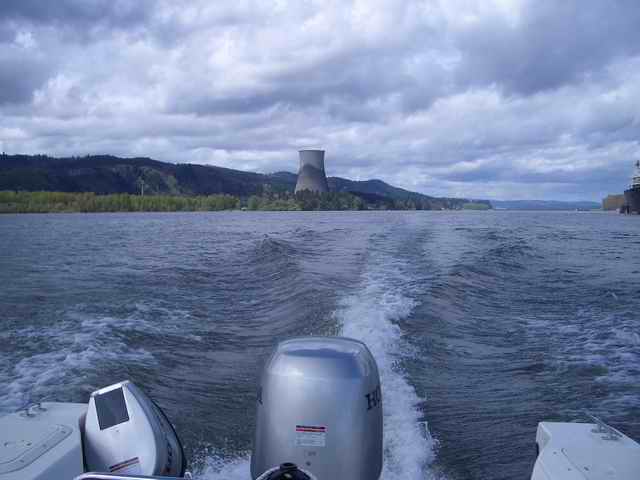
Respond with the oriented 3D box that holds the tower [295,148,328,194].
[{"bbox_3d":[-22.097,-175.378,1810.000,112.000,152.000,112.000,0,3,0],"label":"tower"}]

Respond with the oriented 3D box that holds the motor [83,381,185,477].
[{"bbox_3d":[-0.632,1.069,2.554,0.360,0.570,1.160,-14,-36,-7],"label":"motor"}]

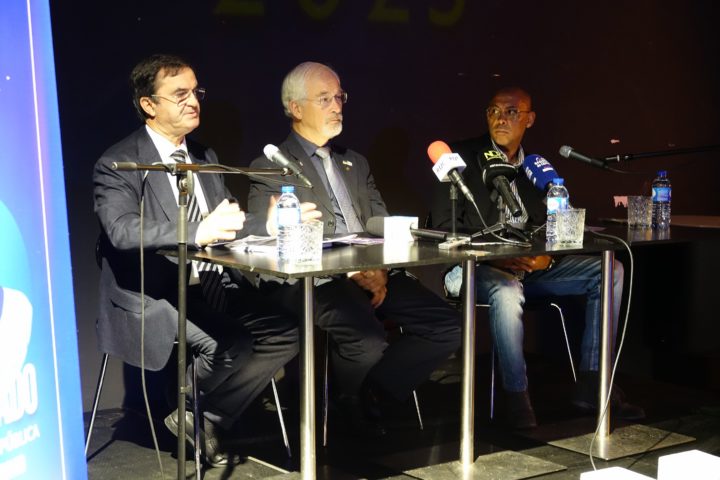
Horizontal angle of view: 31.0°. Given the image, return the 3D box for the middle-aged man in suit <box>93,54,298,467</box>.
[{"bbox_3d":[-0.547,0.072,4.236,0.580,1.341,0.720,-5,8,-43],"label":"middle-aged man in suit"}]

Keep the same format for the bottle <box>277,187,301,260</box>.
[{"bbox_3d":[-0.200,-0.053,3.642,0.065,0.206,0.065,0,6,0],"label":"bottle"}]

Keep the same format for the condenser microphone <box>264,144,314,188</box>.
[{"bbox_3d":[-0.217,-0.212,3.916,0.048,0.048,0.228,-5,36,-42],"label":"condenser microphone"}]

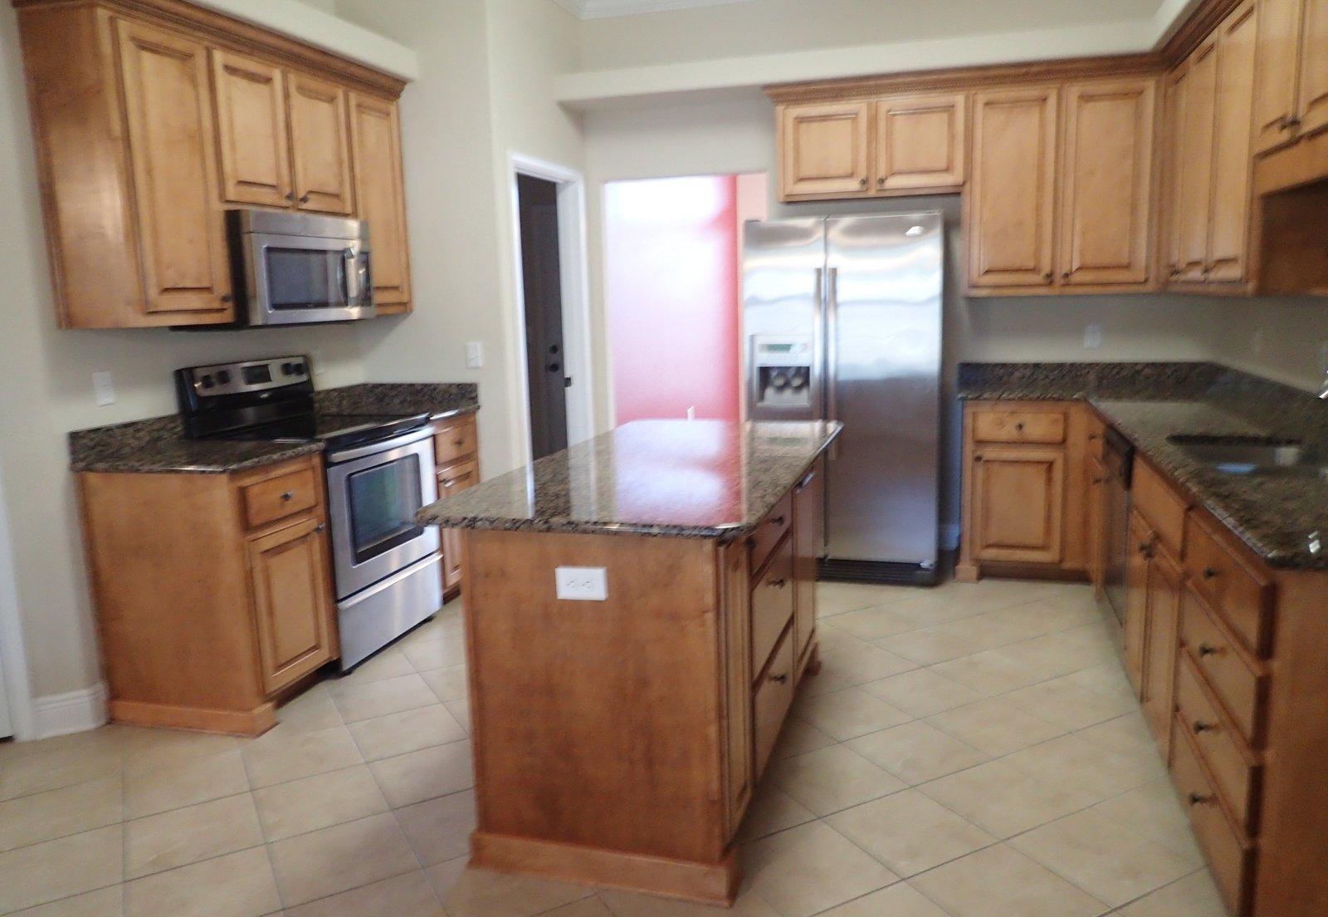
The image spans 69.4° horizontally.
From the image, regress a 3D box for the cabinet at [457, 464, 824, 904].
[{"bbox_3d":[0.052,0.479,2.998,0.671,0.883,1.553,1,10,17],"label":"cabinet"}]

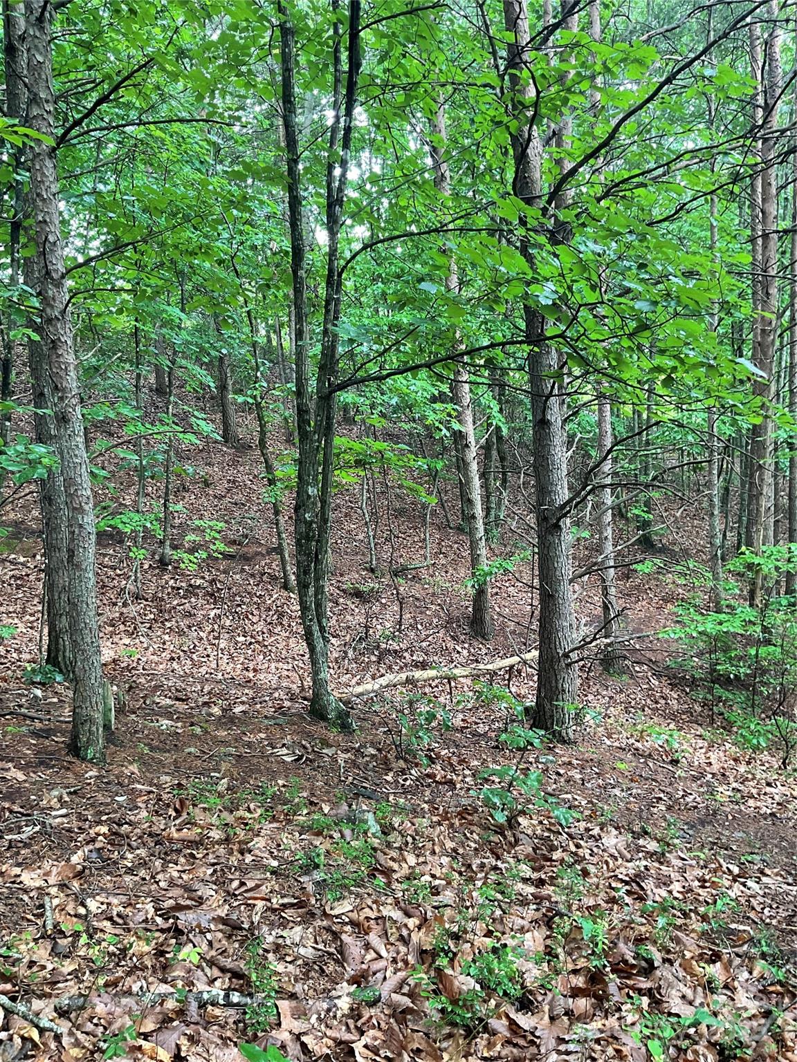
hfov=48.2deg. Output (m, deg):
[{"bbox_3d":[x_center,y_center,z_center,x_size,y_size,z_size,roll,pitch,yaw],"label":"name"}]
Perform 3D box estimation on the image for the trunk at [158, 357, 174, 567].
[{"bbox_3d":[-2.647,-0.776,10.193,0.110,2.400,0.110,1,5,-15],"label":"trunk"}]

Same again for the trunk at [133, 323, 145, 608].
[{"bbox_3d":[-2.678,-0.690,9.173,0.090,2.841,0.090,1,5,0],"label":"trunk"}]

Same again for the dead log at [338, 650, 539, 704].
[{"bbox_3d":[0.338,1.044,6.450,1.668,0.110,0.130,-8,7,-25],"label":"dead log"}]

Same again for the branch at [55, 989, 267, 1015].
[{"bbox_3d":[-0.657,1.302,2.460,0.591,0.050,0.060,-2,5,2],"label":"branch"}]

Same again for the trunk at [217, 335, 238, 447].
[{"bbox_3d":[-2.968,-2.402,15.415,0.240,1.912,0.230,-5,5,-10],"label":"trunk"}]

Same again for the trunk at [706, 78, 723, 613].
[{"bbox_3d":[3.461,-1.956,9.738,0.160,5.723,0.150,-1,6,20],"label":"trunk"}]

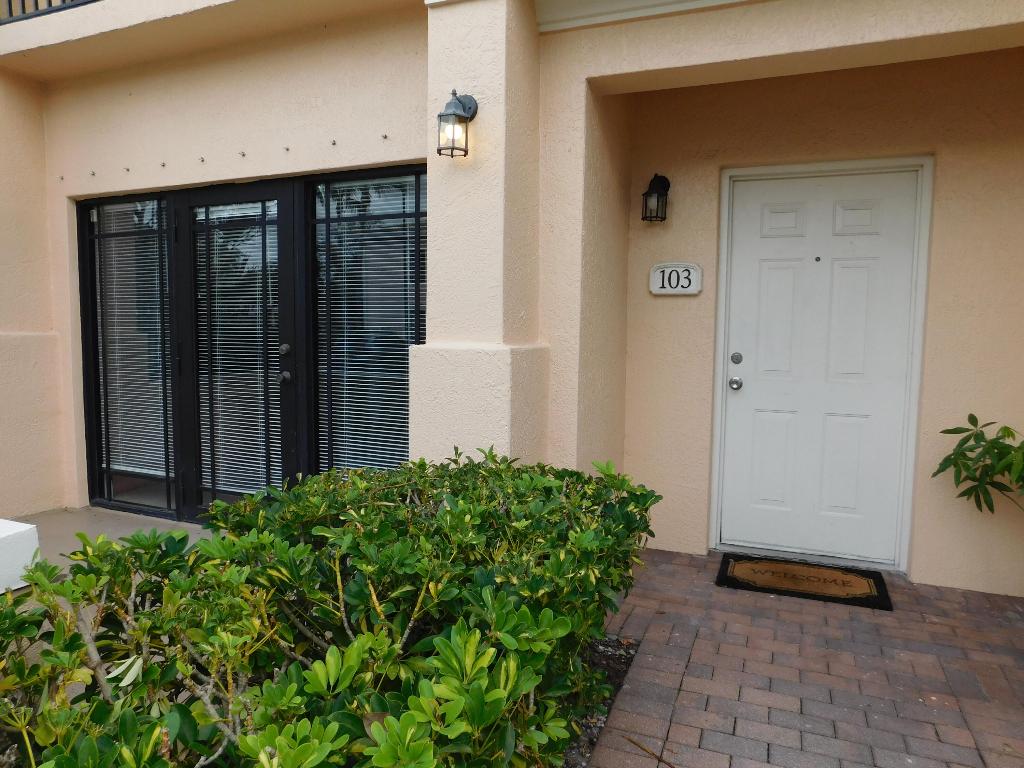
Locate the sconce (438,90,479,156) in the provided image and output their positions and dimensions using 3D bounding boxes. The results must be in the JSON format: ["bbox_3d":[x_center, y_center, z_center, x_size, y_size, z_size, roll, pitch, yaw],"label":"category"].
[{"bbox_3d":[-0.219,-1.012,2.671,0.137,0.260,0.185,2,5,22],"label":"sconce"}]

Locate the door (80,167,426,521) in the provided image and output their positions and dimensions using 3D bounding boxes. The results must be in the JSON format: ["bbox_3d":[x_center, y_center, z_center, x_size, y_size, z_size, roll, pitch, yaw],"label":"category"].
[{"bbox_3d":[-1.612,-0.142,4.135,2.740,2.090,0.100,2,5,22],"label":"door"}]

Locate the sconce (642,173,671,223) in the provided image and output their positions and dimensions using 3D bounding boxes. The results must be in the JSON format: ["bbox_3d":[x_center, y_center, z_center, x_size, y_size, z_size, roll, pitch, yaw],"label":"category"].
[{"bbox_3d":[0.790,-1.011,3.719,0.135,0.255,0.185,2,5,22],"label":"sconce"}]

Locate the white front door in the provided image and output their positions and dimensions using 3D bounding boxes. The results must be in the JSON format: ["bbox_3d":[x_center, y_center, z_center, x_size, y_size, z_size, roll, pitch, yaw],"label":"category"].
[{"bbox_3d":[1.629,-0.081,3.682,0.895,2.040,0.070,2,5,22],"label":"white front door"}]

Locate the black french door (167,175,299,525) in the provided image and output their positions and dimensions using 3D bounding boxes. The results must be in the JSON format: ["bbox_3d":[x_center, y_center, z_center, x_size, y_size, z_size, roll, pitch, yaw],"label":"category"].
[{"bbox_3d":[-1.678,-0.125,4.147,0.930,2.030,0.070,2,5,22],"label":"black french door"}]

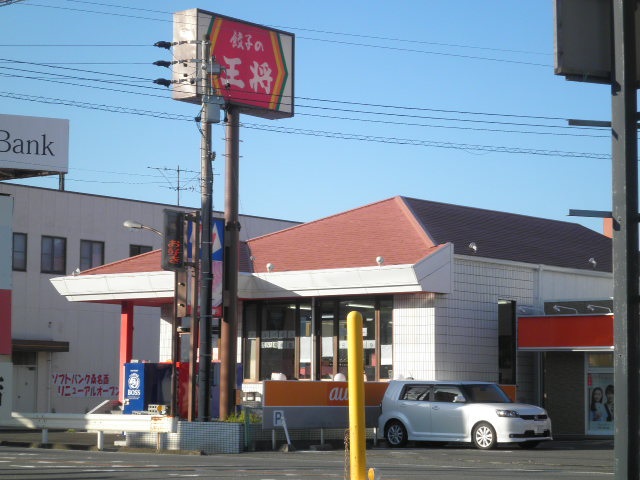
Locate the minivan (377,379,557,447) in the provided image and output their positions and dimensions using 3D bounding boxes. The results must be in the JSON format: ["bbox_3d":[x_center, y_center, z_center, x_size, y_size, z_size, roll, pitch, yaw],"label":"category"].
[{"bbox_3d":[3.420,4.165,38.450,4.200,1.620,1.780,-4,-7,41],"label":"minivan"}]

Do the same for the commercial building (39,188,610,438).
[{"bbox_3d":[3.037,2.344,50.786,11.869,7.533,19.888,-4,-7,40],"label":"commercial building"}]

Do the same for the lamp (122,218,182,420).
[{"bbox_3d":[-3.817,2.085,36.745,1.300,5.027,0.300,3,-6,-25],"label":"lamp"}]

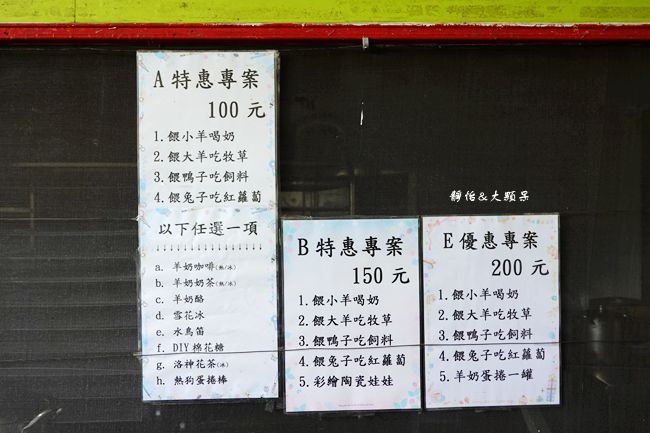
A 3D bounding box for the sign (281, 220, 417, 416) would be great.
[{"bbox_3d":[0.043,0.158,1.268,0.216,0.306,0.005,-1,2,-1],"label":"sign"}]

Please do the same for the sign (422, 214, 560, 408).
[{"bbox_3d":[0.268,0.152,1.272,0.216,0.306,0.005,-1,2,-1],"label":"sign"}]

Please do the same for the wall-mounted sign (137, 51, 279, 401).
[{"bbox_3d":[-0.185,0.016,1.258,0.216,0.550,0.005,0,2,-1],"label":"wall-mounted sign"}]

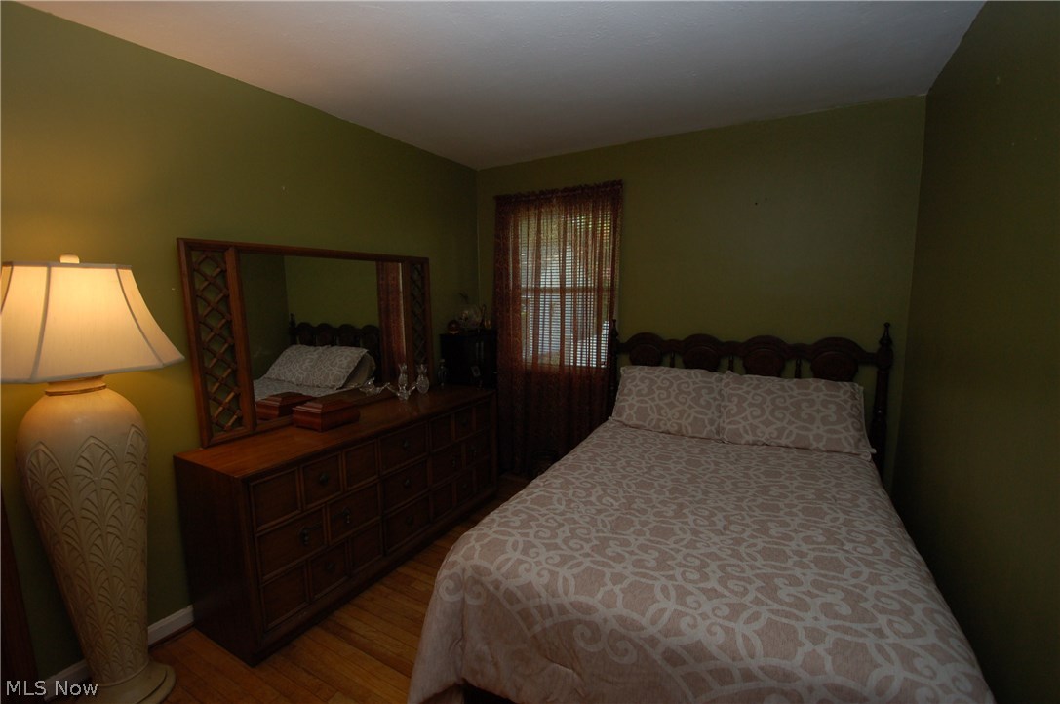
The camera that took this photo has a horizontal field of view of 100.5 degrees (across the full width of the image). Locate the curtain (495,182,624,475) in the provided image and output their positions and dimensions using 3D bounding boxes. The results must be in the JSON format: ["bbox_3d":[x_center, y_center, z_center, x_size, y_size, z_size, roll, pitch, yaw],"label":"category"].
[{"bbox_3d":[0.175,-0.075,3.267,1.007,2.178,0.093,3,8,29],"label":"curtain"}]

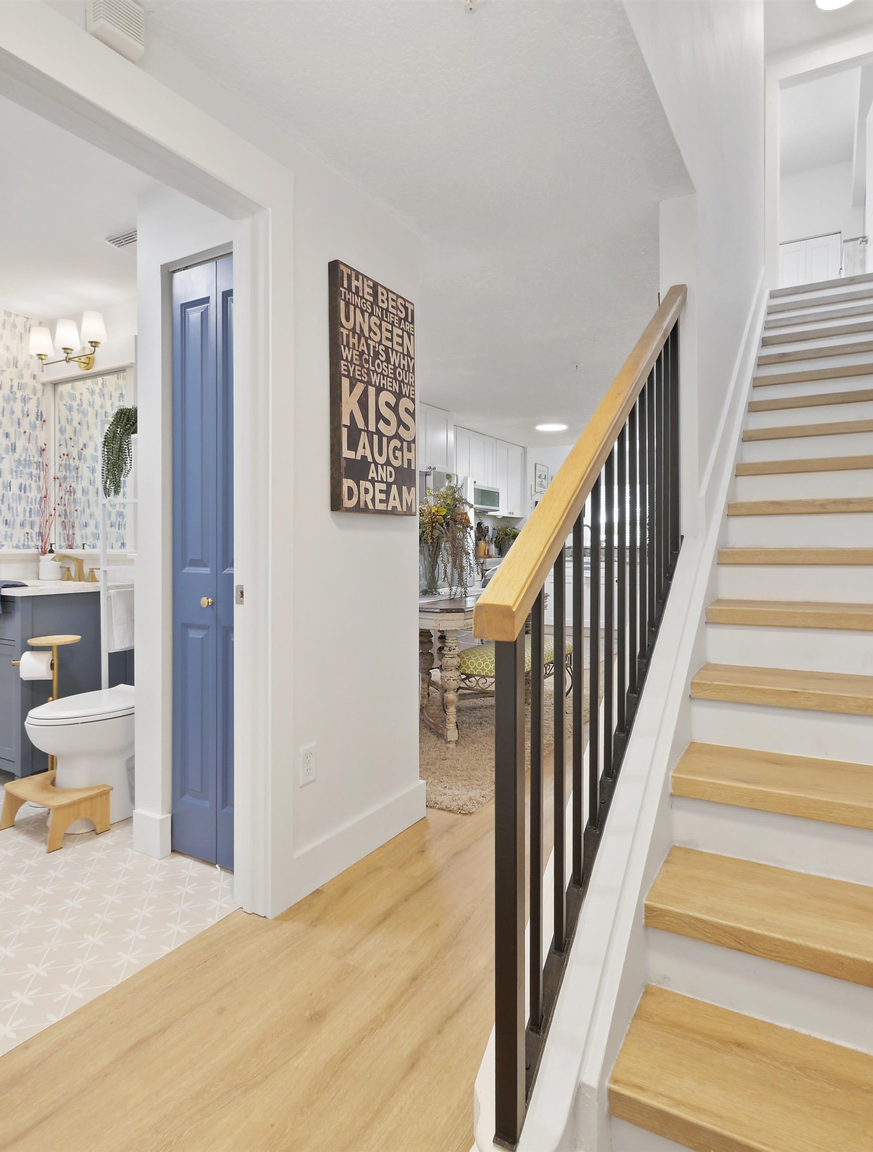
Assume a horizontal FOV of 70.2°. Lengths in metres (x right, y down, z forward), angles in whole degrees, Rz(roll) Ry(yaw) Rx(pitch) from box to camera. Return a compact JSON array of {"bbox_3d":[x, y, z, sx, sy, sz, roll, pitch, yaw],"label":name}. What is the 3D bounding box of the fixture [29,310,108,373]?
[{"bbox_3d":[-1.966,-1.252,3.343,0.610,0.250,0.180,1,2,30],"label":"fixture"}]

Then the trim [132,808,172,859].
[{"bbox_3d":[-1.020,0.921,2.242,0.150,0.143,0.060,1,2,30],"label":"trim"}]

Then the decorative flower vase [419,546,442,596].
[{"bbox_3d":[-0.040,-0.037,4.270,0.150,0.350,0.150,0,2,0],"label":"decorative flower vase"}]

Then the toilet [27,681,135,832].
[{"bbox_3d":[-1.353,0.602,2.672,0.400,0.750,0.770,1,2,30],"label":"toilet"}]

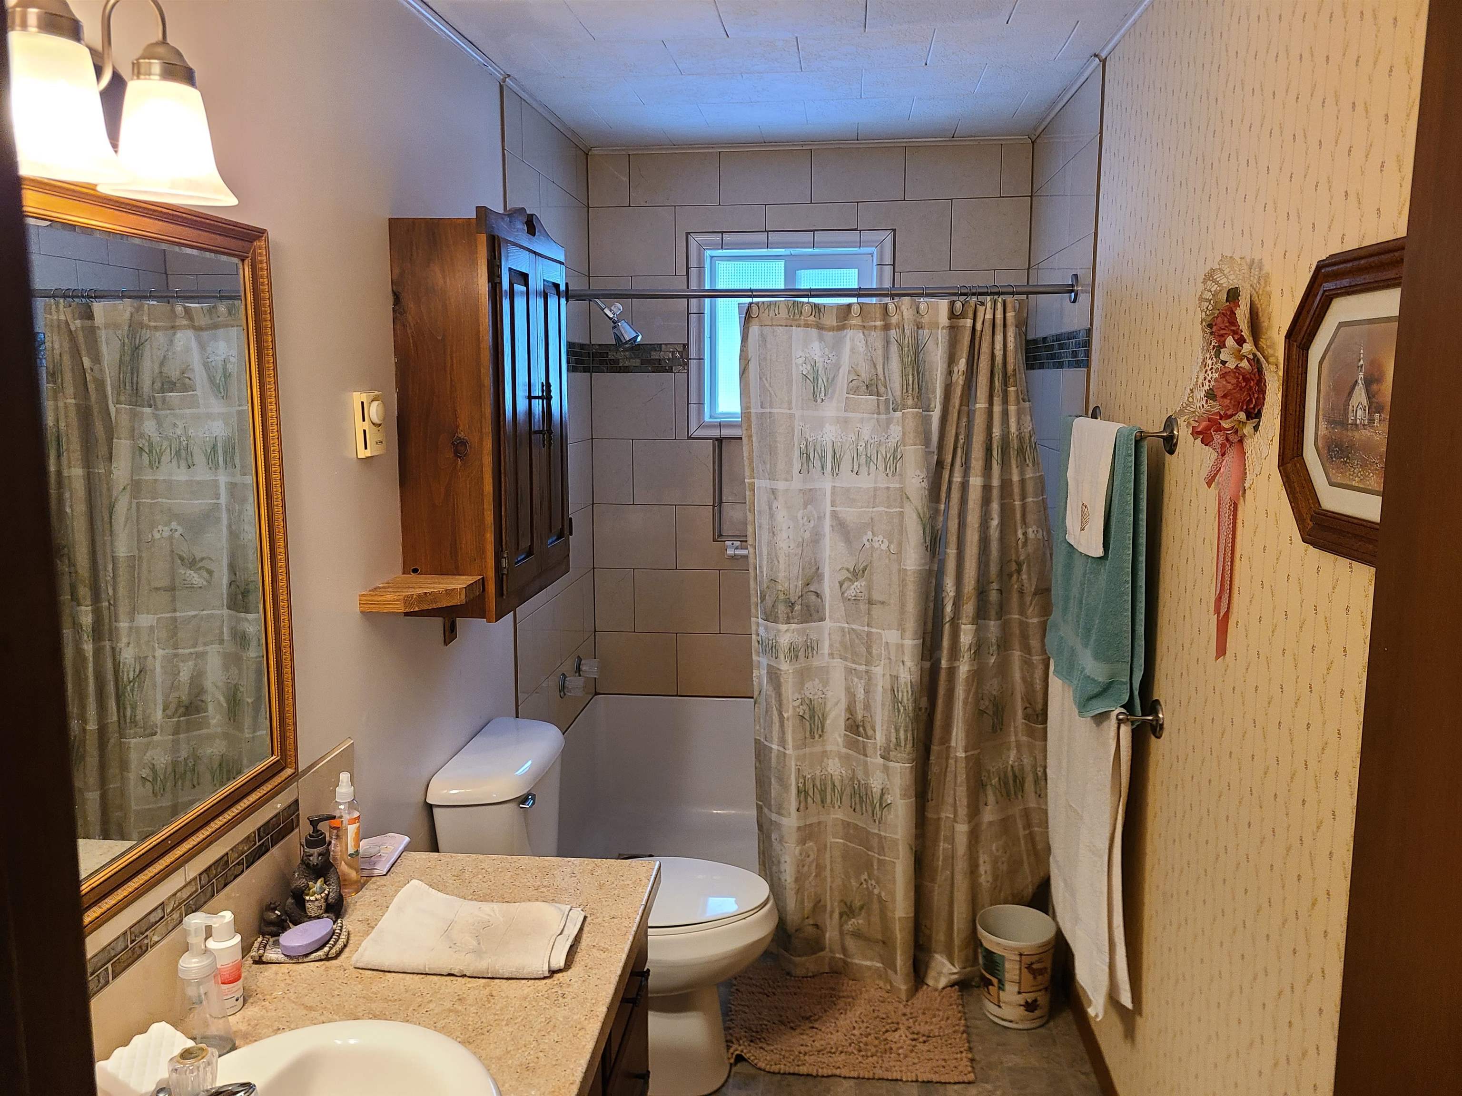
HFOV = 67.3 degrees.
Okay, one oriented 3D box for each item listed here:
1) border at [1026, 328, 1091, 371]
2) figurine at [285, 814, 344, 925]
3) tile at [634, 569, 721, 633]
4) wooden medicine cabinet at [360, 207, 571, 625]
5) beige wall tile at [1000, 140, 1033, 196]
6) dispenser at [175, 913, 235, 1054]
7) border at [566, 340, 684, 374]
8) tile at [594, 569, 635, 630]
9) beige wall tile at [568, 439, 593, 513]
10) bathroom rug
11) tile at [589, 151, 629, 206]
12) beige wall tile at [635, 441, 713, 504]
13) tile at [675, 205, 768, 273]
[{"bbox_3d":[0.940,-0.566,3.194,0.010,0.099,0.954,1,9,6],"label":"border"},{"bbox_3d":[-0.664,0.512,1.755,0.096,0.166,0.088,-4,9,-24],"label":"figurine"},{"bbox_3d":[-0.191,0.190,3.909,0.306,0.226,0.010,1,8,6],"label":"tile"},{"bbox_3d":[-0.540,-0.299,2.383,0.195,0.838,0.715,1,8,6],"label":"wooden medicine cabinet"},{"bbox_3d":[0.934,-1.228,3.585,0.101,0.168,0.010,1,9,6],"label":"beige wall tile"},{"bbox_3d":[-0.671,0.556,1.408,0.064,0.180,0.055,2,9,11],"label":"dispenser"},{"bbox_3d":[-0.333,-0.659,3.813,0.364,0.101,0.012,1,9,6],"label":"border"},{"bbox_3d":[-0.415,0.188,3.932,0.142,0.229,0.010,1,8,6],"label":"tile"},{"bbox_3d":[-0.508,-0.245,3.715,0.010,0.226,0.300,1,8,6],"label":"beige wall tile"},{"bbox_3d":[0.292,1.178,2.765,0.595,0.030,0.450,1,9,6],"label":"bathroom rug"},{"bbox_3d":[-0.411,-1.244,3.719,0.140,0.170,0.010,1,8,6],"label":"tile"},{"bbox_3d":[-0.203,-0.266,3.866,0.285,0.230,0.010,1,9,6],"label":"beige wall tile"},{"bbox_3d":[-0.032,-1.039,3.709,0.306,0.225,0.010,1,8,6],"label":"tile"}]

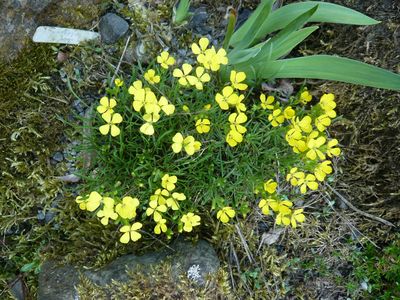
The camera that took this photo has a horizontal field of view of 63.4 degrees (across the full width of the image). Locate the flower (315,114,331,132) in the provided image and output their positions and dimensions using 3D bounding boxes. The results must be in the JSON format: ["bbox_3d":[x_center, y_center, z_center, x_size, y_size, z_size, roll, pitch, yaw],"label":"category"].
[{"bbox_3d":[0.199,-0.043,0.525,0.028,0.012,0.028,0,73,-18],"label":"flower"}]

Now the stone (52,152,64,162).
[{"bbox_3d":[-0.225,0.012,0.515,0.019,0.012,0.015,0,65,0],"label":"stone"}]

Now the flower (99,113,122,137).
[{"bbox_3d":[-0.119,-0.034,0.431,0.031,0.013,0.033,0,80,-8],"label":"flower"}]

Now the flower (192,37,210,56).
[{"bbox_3d":[0.002,-0.159,0.505,0.029,0.013,0.033,0,78,0],"label":"flower"}]

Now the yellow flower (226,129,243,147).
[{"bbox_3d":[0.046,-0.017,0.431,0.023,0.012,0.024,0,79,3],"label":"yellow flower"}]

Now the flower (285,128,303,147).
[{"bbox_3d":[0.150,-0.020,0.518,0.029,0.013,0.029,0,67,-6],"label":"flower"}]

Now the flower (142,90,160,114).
[{"bbox_3d":[-0.071,-0.069,0.472,0.026,0.014,0.032,0,63,3],"label":"flower"}]

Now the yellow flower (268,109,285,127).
[{"bbox_3d":[0.115,-0.048,0.484,0.025,0.013,0.029,0,72,0],"label":"yellow flower"}]

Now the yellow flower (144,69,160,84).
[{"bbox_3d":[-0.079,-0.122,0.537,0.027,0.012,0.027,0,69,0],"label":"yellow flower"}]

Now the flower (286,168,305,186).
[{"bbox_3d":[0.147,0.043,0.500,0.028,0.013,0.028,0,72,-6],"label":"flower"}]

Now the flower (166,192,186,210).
[{"bbox_3d":[-0.031,0.068,0.428,0.026,0.011,0.021,0,67,1],"label":"flower"}]

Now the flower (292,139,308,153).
[{"bbox_3d":[0.145,-0.006,0.470,0.025,0.013,0.022,0,75,6],"label":"flower"}]

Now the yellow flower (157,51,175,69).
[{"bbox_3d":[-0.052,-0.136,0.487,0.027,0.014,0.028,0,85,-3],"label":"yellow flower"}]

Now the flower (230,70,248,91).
[{"bbox_3d":[0.059,-0.104,0.483,0.027,0.013,0.027,0,62,-2],"label":"flower"}]

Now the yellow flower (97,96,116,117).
[{"bbox_3d":[-0.133,-0.063,0.466,0.029,0.012,0.029,0,75,0],"label":"yellow flower"}]

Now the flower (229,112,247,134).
[{"bbox_3d":[0.054,-0.038,0.462,0.026,0.013,0.029,0,64,-2],"label":"flower"}]

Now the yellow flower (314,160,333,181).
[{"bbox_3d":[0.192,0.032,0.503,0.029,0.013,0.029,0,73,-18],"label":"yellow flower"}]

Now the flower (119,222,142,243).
[{"bbox_3d":[-0.089,0.105,0.413,0.030,0.011,0.026,0,72,3],"label":"flower"}]

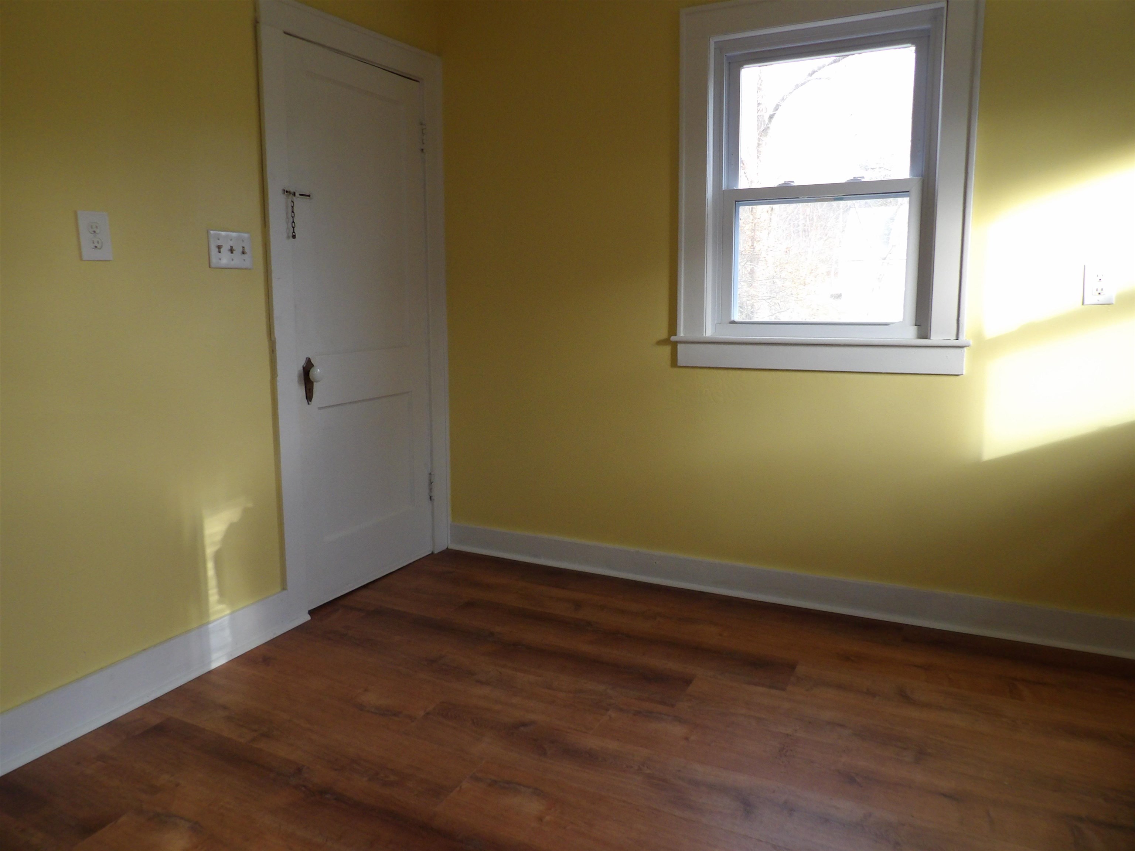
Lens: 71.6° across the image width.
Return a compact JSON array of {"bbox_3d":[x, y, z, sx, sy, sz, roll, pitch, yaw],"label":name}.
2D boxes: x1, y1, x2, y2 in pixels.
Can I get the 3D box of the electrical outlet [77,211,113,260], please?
[{"bbox_3d":[-1.241,-0.499,2.067,0.008,0.124,0.080,4,10,26],"label":"electrical outlet"}]

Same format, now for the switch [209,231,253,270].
[{"bbox_3d":[-1.051,-0.548,2.454,0.015,0.114,0.162,4,10,26],"label":"switch"}]

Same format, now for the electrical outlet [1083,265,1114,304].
[{"bbox_3d":[1.576,-0.417,2.333,0.073,0.117,0.008,4,10,26],"label":"electrical outlet"}]

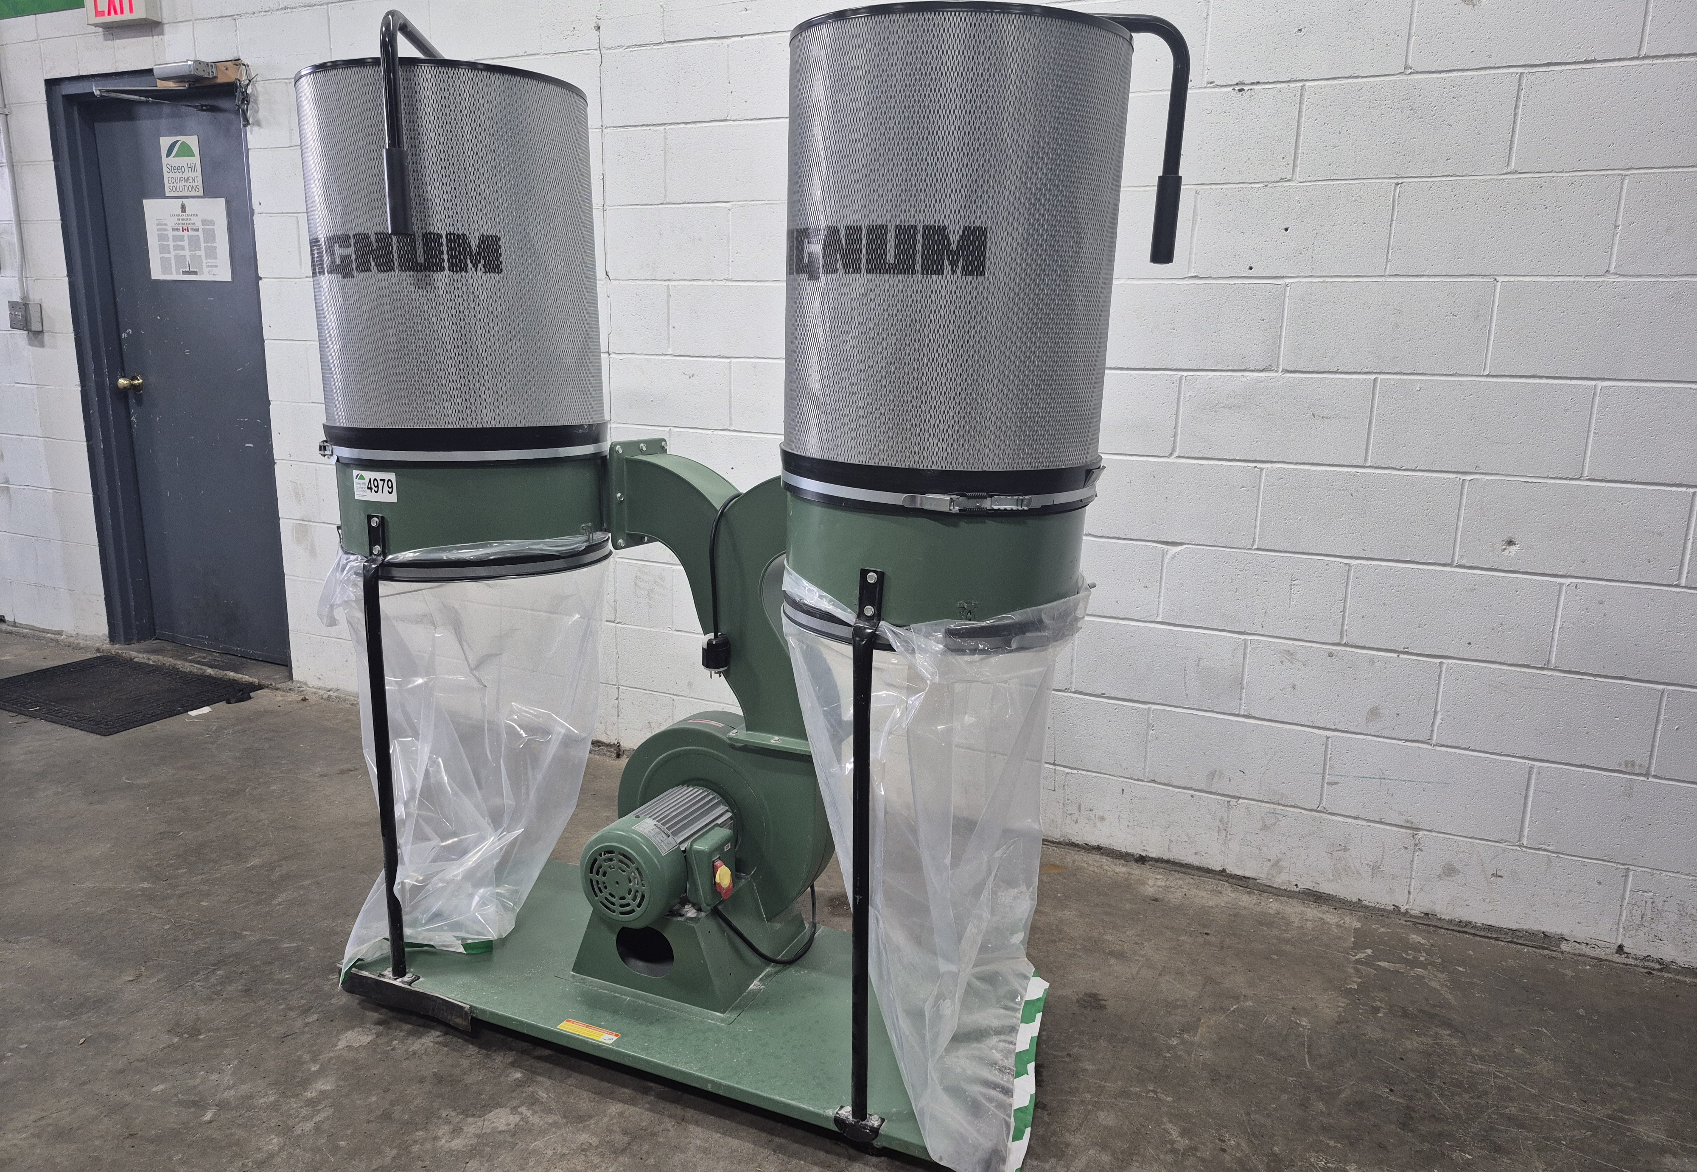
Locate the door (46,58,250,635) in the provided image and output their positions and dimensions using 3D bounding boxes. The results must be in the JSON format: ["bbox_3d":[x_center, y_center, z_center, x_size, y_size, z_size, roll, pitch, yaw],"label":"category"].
[{"bbox_3d":[-2.422,-0.746,4.122,1.010,2.090,0.100,7,12,24],"label":"door"}]

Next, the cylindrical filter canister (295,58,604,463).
[{"bbox_3d":[-0.709,-0.575,2.108,0.500,0.645,0.500,7,12,24],"label":"cylindrical filter canister"}]

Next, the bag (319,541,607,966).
[{"bbox_3d":[-0.750,0.295,2.256,0.500,0.810,0.540,7,12,24],"label":"bag"}]

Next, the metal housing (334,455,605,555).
[{"bbox_3d":[-0.716,-0.168,2.187,0.485,0.185,0.485,7,12,24],"label":"metal housing"}]

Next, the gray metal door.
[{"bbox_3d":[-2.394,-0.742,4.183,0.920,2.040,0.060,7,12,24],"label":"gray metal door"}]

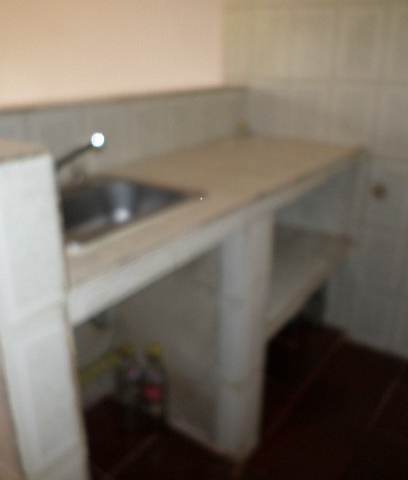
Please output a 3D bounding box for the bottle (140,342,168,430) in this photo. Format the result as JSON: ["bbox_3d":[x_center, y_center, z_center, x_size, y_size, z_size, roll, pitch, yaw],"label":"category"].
[{"bbox_3d":[-0.183,0.540,1.718,0.102,0.340,0.102,0,22,0],"label":"bottle"}]

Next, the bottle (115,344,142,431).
[{"bbox_3d":[-0.279,0.542,1.724,0.102,0.340,0.102,0,22,0],"label":"bottle"}]

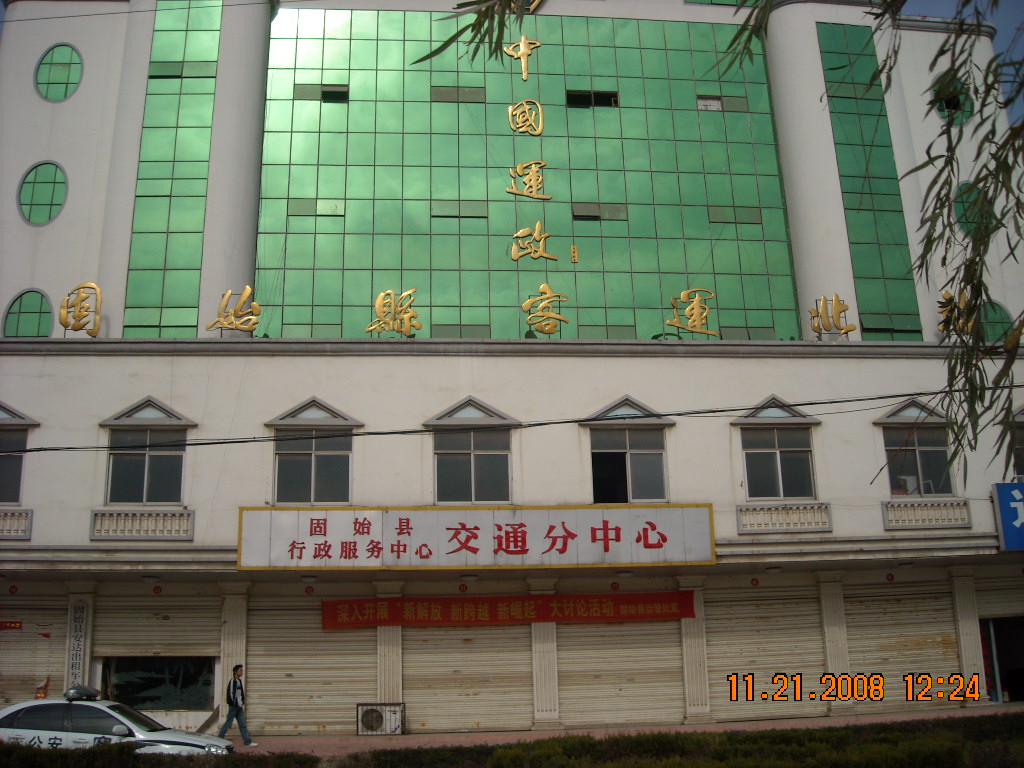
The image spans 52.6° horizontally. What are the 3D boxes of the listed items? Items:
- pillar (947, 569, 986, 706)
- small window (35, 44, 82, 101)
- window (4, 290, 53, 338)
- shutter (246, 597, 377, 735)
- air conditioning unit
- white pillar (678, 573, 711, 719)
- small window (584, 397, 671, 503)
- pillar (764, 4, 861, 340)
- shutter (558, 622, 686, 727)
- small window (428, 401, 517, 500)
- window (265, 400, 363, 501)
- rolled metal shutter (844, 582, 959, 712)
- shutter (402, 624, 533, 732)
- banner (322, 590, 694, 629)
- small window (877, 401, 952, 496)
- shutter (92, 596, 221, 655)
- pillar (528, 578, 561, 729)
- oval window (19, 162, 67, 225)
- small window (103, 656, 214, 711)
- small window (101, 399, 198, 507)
[{"bbox_3d":[11.092,6.163,25.273,0.713,3.418,0.400,0,-16,-6],"label":"pillar"},{"bbox_3d":[-10.803,-7.413,24.720,1.130,1.600,0.150,0,-16,-6],"label":"small window"},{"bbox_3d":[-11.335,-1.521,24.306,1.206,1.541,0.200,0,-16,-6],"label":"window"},{"bbox_3d":[-4.308,6.038,22.248,2.780,2.850,0.120,0,-16,-6],"label":"shutter"},{"bbox_3d":[-2.729,6.942,21.487,0.970,0.640,0.400,0,-16,-6],"label":"air conditioning unit"},{"bbox_3d":[4.062,5.926,23.111,0.680,3.250,0.480,0,-16,-6],"label":"white pillar"},{"bbox_3d":[2.547,1.447,22.536,1.950,2.250,0.250,0,-16,-6],"label":"small window"},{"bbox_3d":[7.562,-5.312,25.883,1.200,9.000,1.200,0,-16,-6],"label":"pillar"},{"bbox_3d":[2.399,6.102,22.891,2.780,2.850,0.120,0,-16,-6],"label":"shutter"},{"bbox_3d":[-0.873,1.456,23.086,2.106,2.461,0.280,0,-16,-6],"label":"small window"},{"bbox_3d":[-4.184,1.426,21.878,2.020,2.270,0.250,0,-16,-6],"label":"window"},{"bbox_3d":[8.900,6.055,23.659,2.620,2.850,0.120,0,-16,-6],"label":"rolled metal shutter"},{"bbox_3d":[-1.037,6.564,23.932,2.961,2.936,0.120,0,-16,-6],"label":"shutter"},{"bbox_3d":[-0.003,5.272,24.084,8.640,0.681,0.060,0,-16,-6],"label":"banner"},{"bbox_3d":[9.058,1.439,23.273,1.880,2.250,0.250,0,-16,-6],"label":"small window"},{"bbox_3d":[-8.095,5.504,23.563,2.900,1.327,0.120,0,-16,-6],"label":"shutter"},{"bbox_3d":[0.737,5.916,22.771,0.680,3.250,0.480,0,-16,-6],"label":"pillar"},{"bbox_3d":[-11.434,-4.640,25.233,1.199,1.739,0.200,0,-16,-6],"label":"oval window"},{"bbox_3d":[-7.977,6.730,23.350,2.497,1.233,0.120,0,-16,-6],"label":"small window"},{"bbox_3d":[-7.897,1.436,22.417,2.073,2.389,0.280,0,-16,-6],"label":"small window"}]

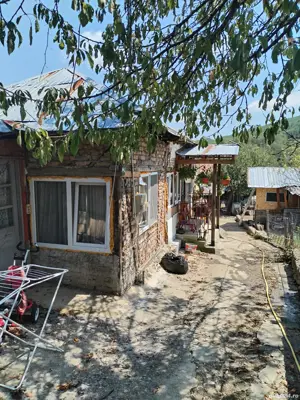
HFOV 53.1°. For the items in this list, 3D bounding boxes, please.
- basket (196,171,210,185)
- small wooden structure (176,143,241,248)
[{"bbox_3d":[1.514,-0.637,8.500,0.380,0.400,0.380,2,7,18],"label":"basket"},{"bbox_3d":[1.725,-0.253,8.409,1.470,2.550,2.450,2,7,18],"label":"small wooden structure"}]

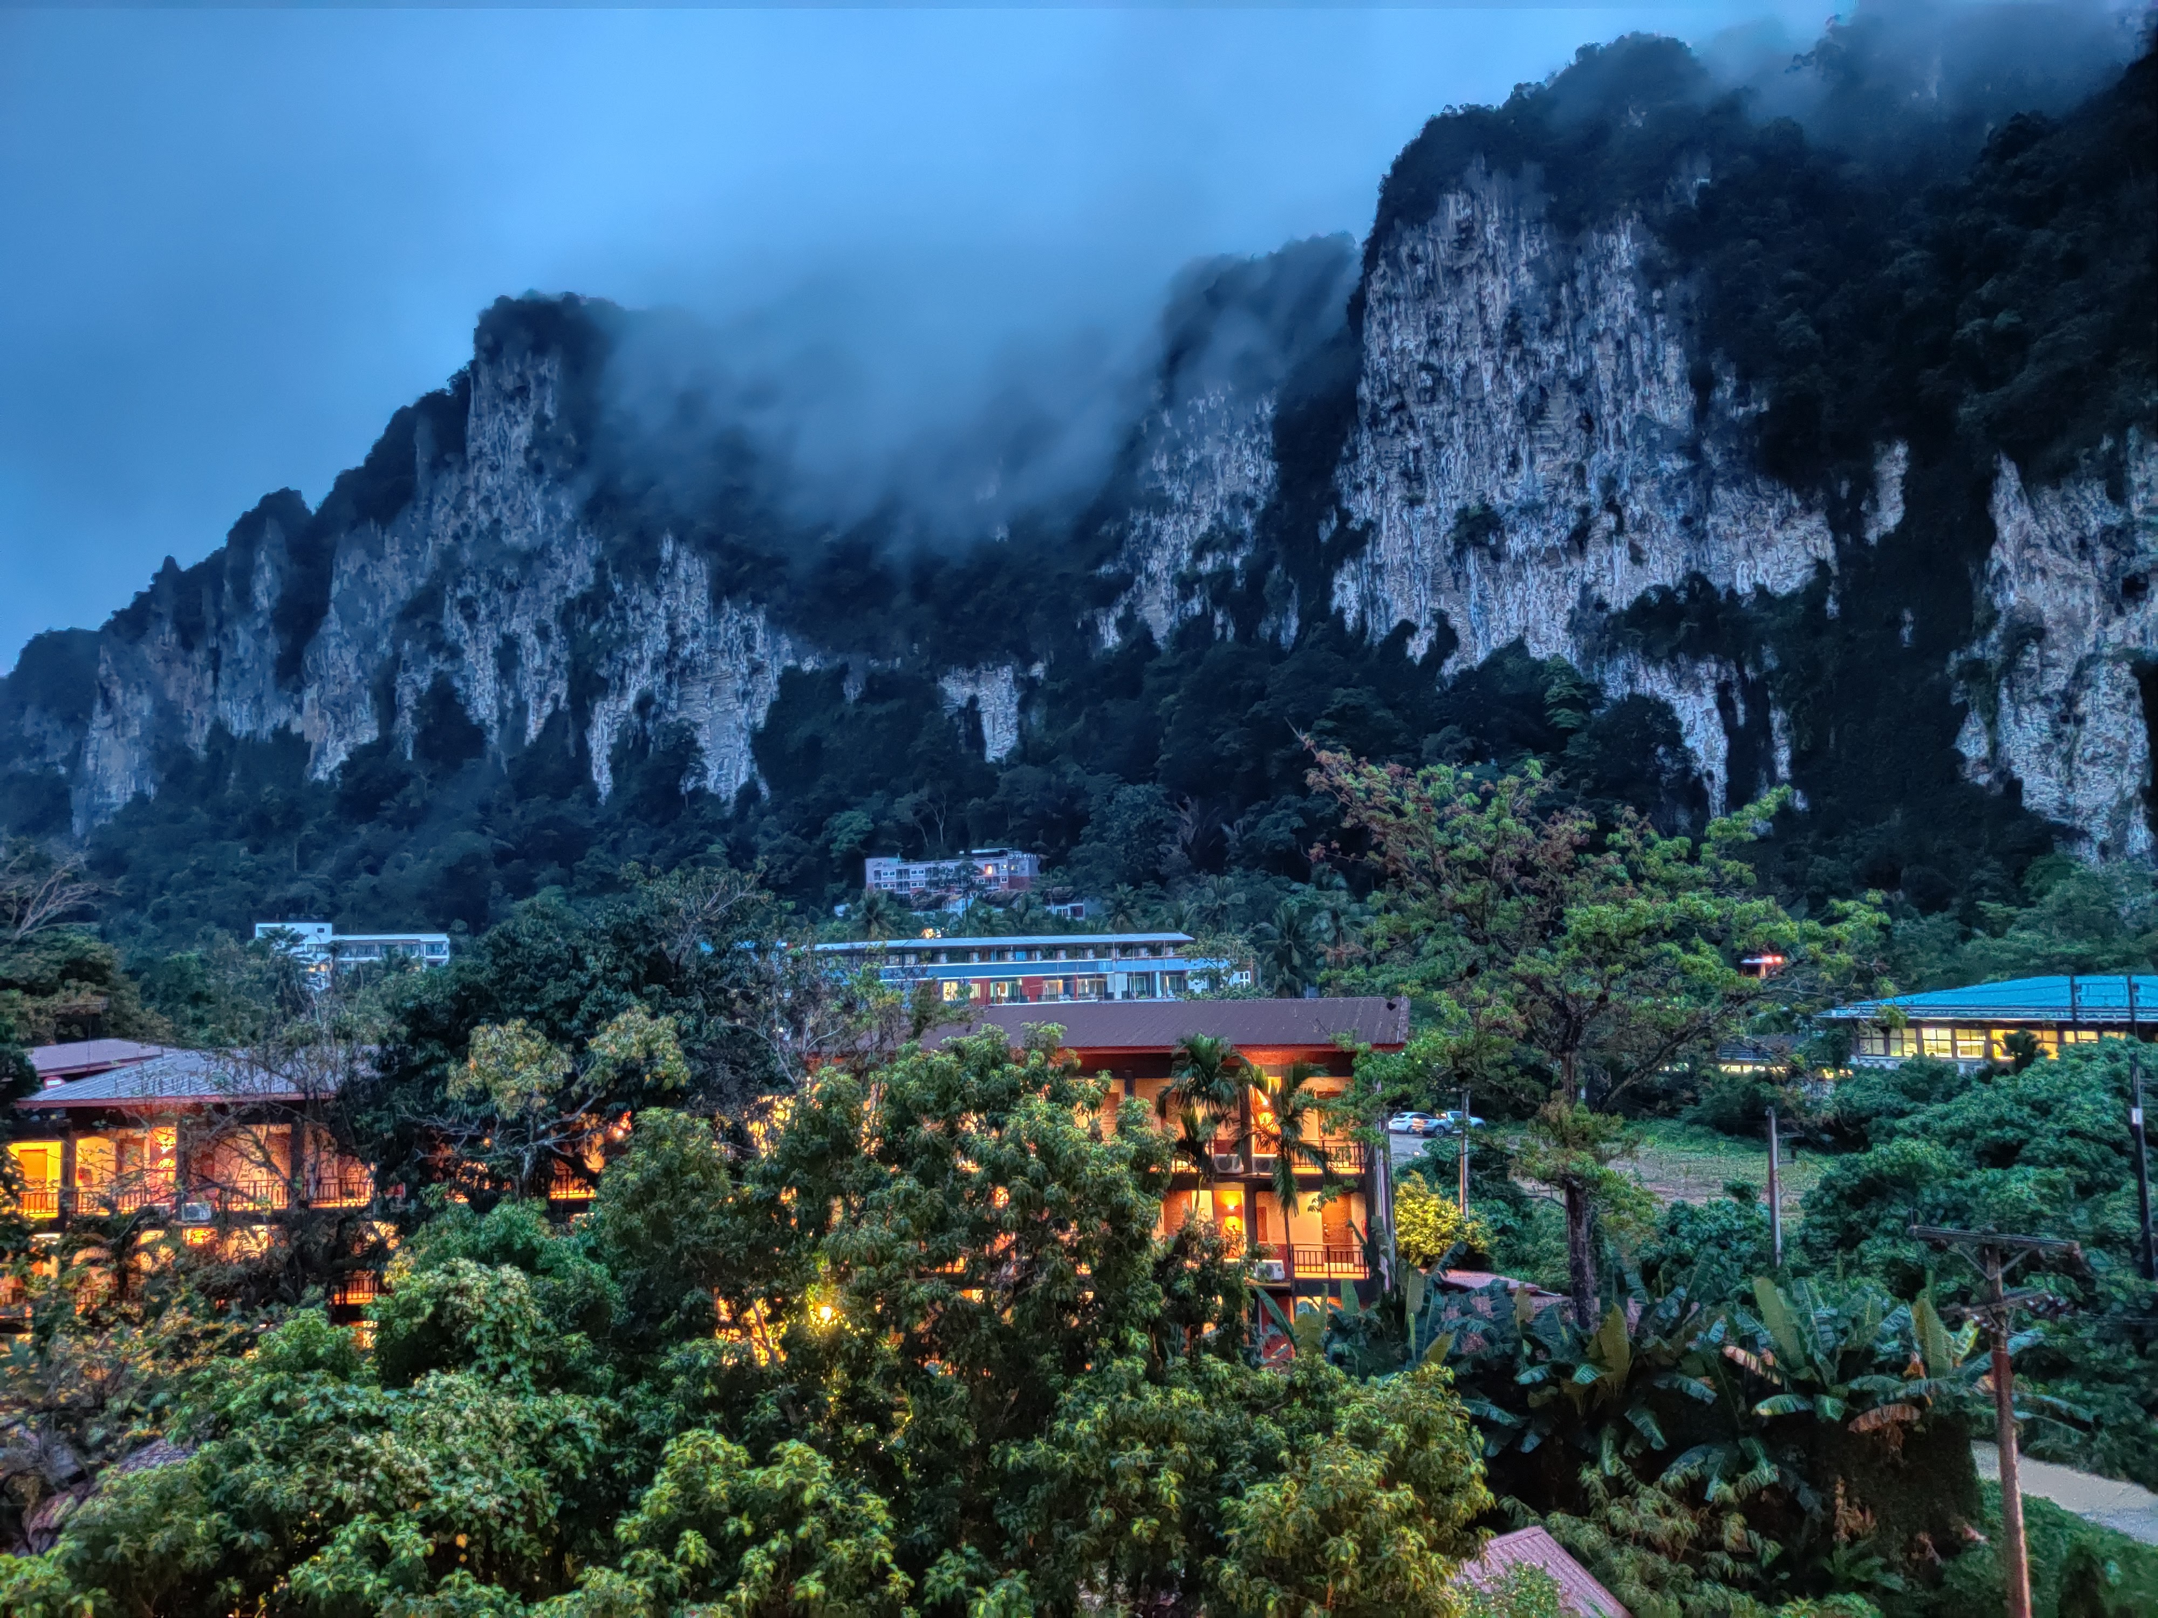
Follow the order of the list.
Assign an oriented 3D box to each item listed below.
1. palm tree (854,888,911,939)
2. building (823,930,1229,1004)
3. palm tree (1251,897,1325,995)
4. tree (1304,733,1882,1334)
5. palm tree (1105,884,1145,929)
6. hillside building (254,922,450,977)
[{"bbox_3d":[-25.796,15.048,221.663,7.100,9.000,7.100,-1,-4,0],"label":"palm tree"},{"bbox_3d":[-6.140,19.971,208.629,52.000,9.600,12.000,-1,-4,-11],"label":"building"},{"bbox_3d":[21.867,14.685,174.588,7.800,11.000,7.800,-1,-4,0],"label":"palm tree"},{"bbox_3d":[13.545,6.411,43.400,15.000,16.000,13.500,-1,-4,0],"label":"tree"},{"bbox_3d":[6.382,14.627,227.681,5.600,8.500,5.600,-1,-4,0],"label":"palm tree"},{"bbox_3d":[-104.909,21.140,245.654,28.000,9.000,11.000,-1,-4,-6],"label":"hillside building"}]

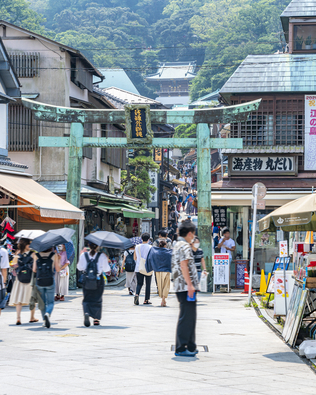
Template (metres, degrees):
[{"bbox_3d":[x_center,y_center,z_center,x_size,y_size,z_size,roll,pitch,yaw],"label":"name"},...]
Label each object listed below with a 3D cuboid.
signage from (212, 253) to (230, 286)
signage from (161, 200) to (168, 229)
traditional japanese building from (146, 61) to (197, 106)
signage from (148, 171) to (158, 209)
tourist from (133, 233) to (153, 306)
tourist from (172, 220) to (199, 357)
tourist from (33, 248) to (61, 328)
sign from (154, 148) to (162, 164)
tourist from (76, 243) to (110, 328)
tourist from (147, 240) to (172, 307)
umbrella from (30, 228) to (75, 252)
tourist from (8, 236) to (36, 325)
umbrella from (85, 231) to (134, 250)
[{"bbox_3d":[1.818,2.099,29.200,0.470,1.000,0.250,0,-2,3],"label":"signage"},{"bbox_3d":[0.301,0.692,42.000,0.240,1.080,0.120,0,-2,6],"label":"signage"},{"bbox_3d":[3.326,-22.869,212.000,12.000,11.000,8.000,0,-2,12],"label":"traditional japanese building"},{"bbox_3d":[-0.184,-0.392,47.000,0.480,1.751,0.200,0,-3,3],"label":"signage"},{"bbox_3d":[-0.365,1.709,24.400,0.480,1.718,0.450,0,-3,3],"label":"tourist"},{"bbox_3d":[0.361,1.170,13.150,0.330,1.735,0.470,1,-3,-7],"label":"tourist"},{"bbox_3d":[-1.959,1.518,18.000,0.490,1.571,0.500,0,-3,3],"label":"tourist"},{"bbox_3d":[0.020,-2.188,51.000,0.400,1.025,0.180,0,-3,3],"label":"sign"},{"bbox_3d":[-1.149,1.537,18.300,0.600,1.549,0.500,0,-3,2],"label":"tourist"},{"bbox_3d":[0.071,1.802,24.100,0.660,1.548,0.380,0,-3,3],"label":"tourist"},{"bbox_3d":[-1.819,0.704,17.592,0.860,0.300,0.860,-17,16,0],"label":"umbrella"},{"bbox_3d":[-2.471,1.536,18.700,0.490,1.568,0.500,0,-3,11],"label":"tourist"},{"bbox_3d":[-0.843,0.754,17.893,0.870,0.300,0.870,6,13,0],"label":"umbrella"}]

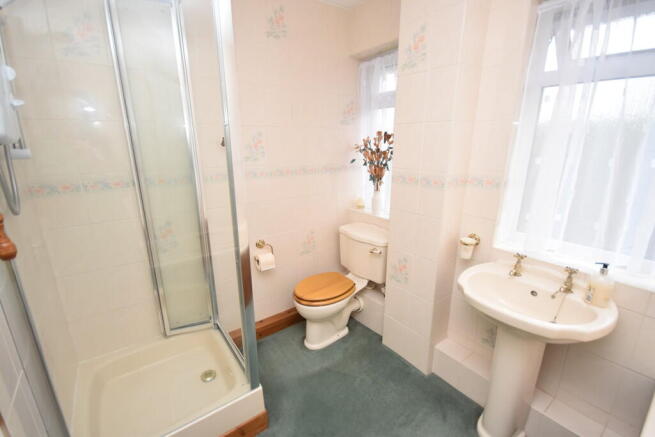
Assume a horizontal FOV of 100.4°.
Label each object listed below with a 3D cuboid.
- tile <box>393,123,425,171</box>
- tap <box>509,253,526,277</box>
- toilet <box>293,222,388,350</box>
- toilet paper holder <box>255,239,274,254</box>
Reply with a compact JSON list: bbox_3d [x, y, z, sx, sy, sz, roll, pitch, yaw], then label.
[{"bbox_3d":[0.465,-0.421,1.600,0.010,0.250,0.205,-11,18,-35],"label":"tile"},{"bbox_3d":[0.893,0.226,1.270,0.100,0.105,0.060,-11,18,-35],"label":"tap"},{"bbox_3d":[0.067,0.522,2.062,0.700,0.800,0.510,-11,18,-35],"label":"toilet"},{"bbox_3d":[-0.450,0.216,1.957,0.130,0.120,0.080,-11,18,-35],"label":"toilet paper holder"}]

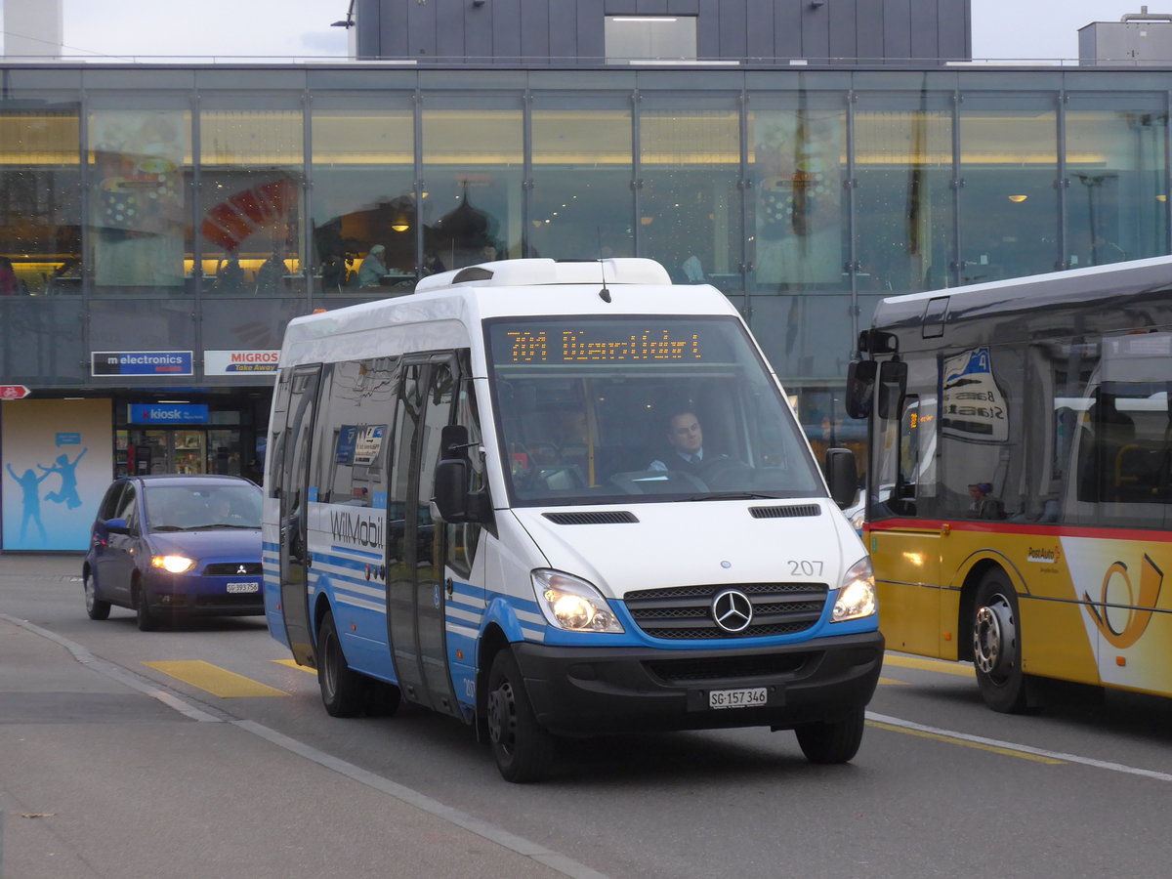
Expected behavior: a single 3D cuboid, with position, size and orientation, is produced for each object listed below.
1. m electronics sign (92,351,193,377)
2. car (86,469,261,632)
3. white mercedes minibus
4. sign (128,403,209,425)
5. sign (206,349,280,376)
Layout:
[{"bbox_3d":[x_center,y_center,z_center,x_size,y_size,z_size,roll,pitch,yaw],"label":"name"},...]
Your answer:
[{"bbox_3d":[-6.953,-1.190,51.500,1.590,0.390,0.120,-1,0,-7],"label":"m electronics sign"},{"bbox_3d":[-3.940,1.105,33.217,1.760,1.530,3.930,-1,0,-20],"label":"car"},{"bbox_3d":[-0.311,0.333,20.315,2.120,2.840,7.700,-2,0,-16],"label":"white mercedes minibus"},{"bbox_3d":[-7.183,-0.437,56.500,1.420,0.345,0.170,-1,0,-22],"label":"sign"},{"bbox_3d":[-5.222,-1.214,51.720,1.580,0.385,0.120,-1,0,-7],"label":"sign"}]

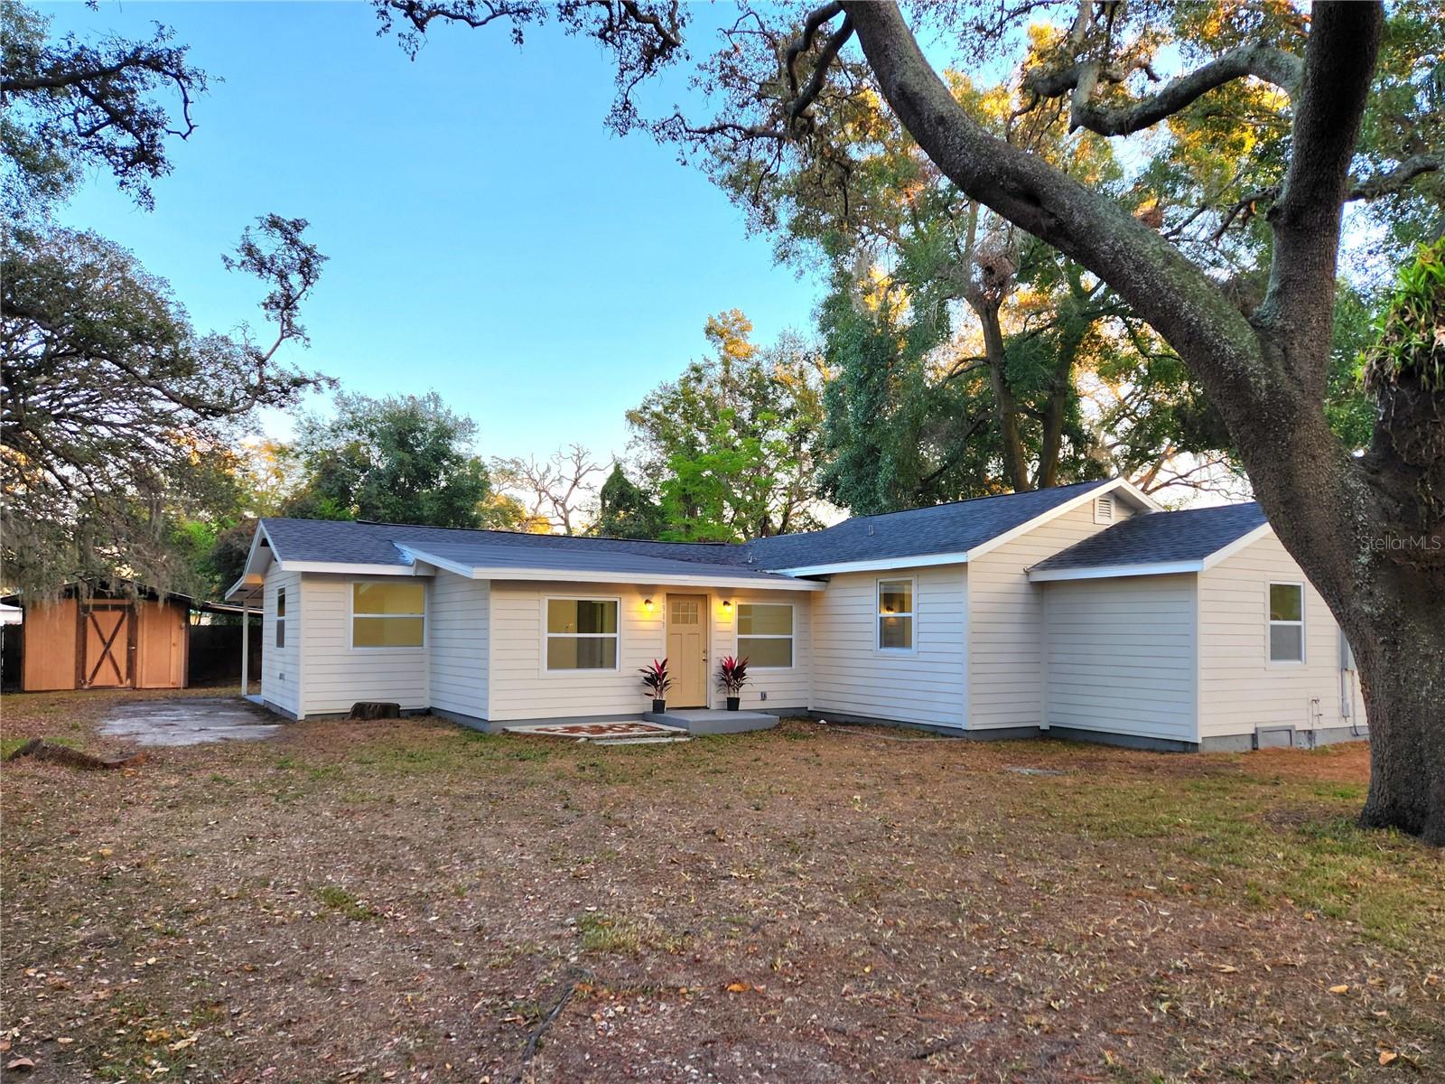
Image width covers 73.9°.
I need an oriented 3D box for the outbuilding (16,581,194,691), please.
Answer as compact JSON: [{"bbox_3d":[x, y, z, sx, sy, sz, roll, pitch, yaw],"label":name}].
[{"bbox_3d":[-17.055,2.620,26.750,3.850,2.800,3.600,3,-5,-30],"label":"outbuilding"}]

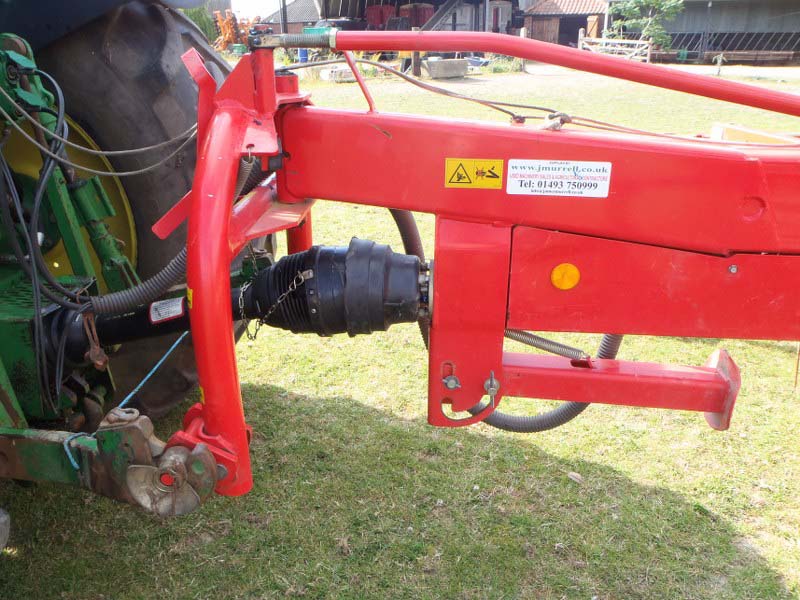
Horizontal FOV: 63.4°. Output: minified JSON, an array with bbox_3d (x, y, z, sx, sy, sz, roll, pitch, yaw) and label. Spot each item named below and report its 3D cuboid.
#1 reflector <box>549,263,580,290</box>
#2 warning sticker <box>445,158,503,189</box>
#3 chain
[{"bbox_3d":[0.354,-0.051,1.385,0.060,0.060,0.008,4,23,9],"label":"reflector"},{"bbox_3d":[0.155,-0.266,1.362,0.121,0.062,0.002,4,23,9],"label":"warning sticker"},{"bbox_3d":[-0.303,0.003,1.587,0.180,0.175,0.100,3,23,6],"label":"chain"}]

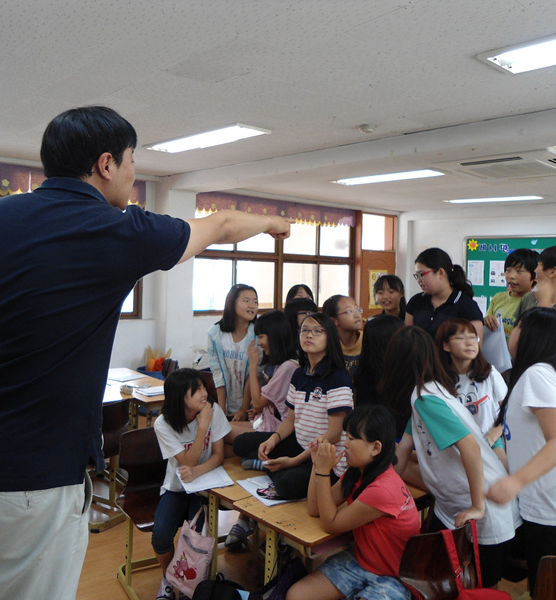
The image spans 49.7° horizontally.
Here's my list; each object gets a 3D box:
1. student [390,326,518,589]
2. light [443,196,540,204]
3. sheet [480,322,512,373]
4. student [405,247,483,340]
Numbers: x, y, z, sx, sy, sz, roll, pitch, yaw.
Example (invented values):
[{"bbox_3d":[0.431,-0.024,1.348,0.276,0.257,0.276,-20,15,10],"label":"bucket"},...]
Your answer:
[{"bbox_3d":[0.665,0.825,2.280,0.490,1.430,0.450,1,3,-10],"label":"student"},{"bbox_3d":[2.699,-1.260,7.590,0.300,0.060,1.250,-1,4,-40],"label":"light"},{"bbox_3d":[1.028,0.223,2.880,0.210,0.290,0.020,-5,1,17],"label":"sheet"},{"bbox_3d":[0.771,0.460,2.885,0.430,1.420,0.310,4,4,40],"label":"student"}]

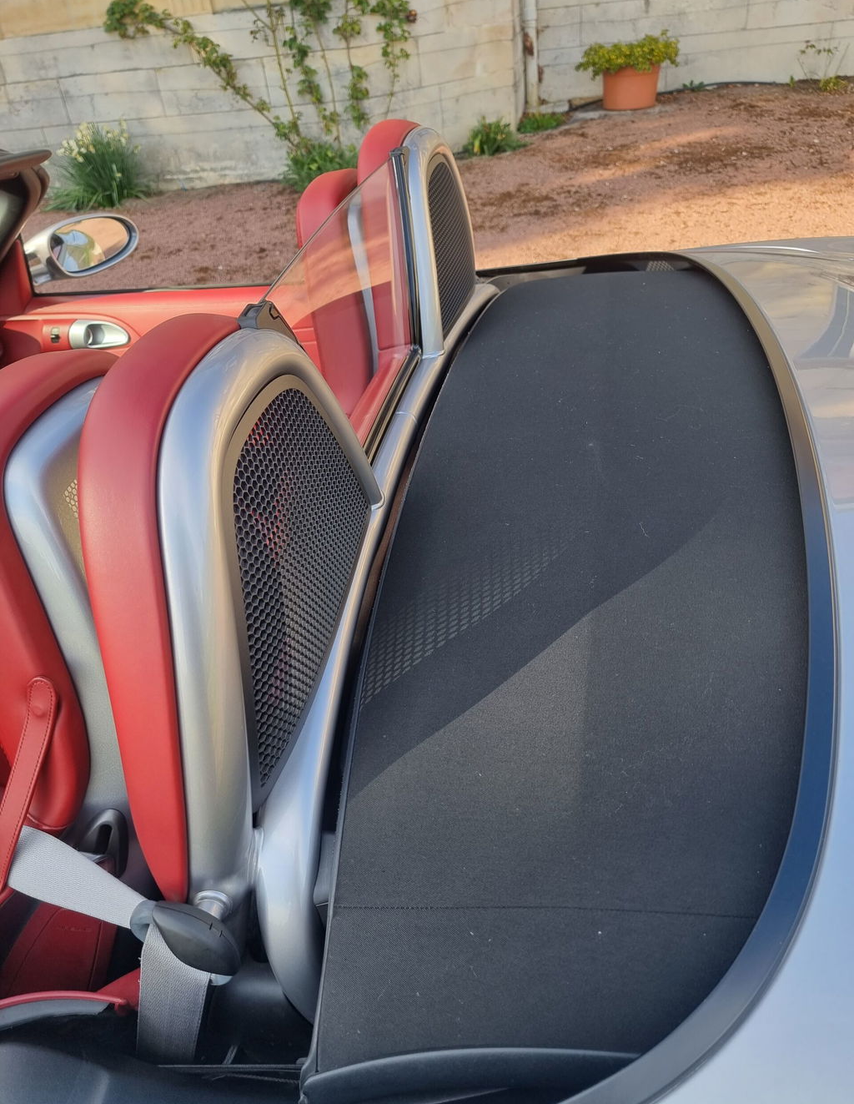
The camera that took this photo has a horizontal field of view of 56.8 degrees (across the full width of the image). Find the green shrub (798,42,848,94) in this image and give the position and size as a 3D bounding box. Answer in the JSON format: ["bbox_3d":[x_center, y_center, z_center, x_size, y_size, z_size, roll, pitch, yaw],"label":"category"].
[{"bbox_3d":[2.875,-3.511,5.694,0.350,0.330,0.250,-5,38,4],"label":"green shrub"}]

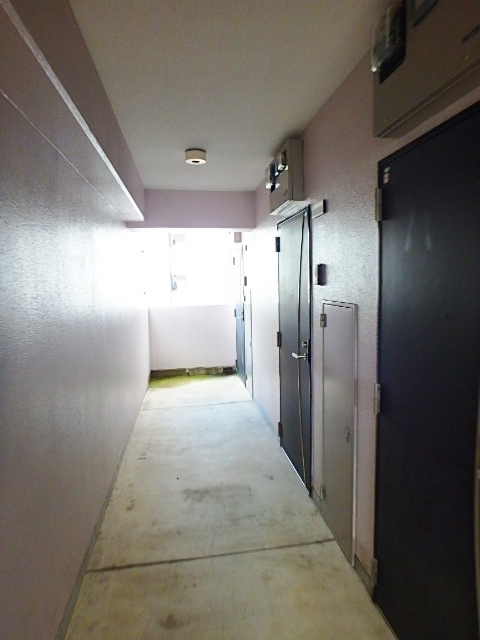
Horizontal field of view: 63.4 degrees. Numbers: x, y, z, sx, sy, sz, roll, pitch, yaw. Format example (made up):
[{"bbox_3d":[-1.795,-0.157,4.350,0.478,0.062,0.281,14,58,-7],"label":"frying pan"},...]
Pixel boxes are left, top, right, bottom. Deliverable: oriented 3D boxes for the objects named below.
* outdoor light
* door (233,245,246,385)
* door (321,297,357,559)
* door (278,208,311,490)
[{"bbox_3d":[-0.331,-1.228,2.919,0.158,0.075,0.158,-2,6,-8],"label":"outdoor light"},{"bbox_3d":[-0.002,-0.073,5.806,0.055,1.958,0.855,-2,6,-8],"label":"door"},{"bbox_3d":[0.550,0.582,2.192,0.050,1.350,0.458,-2,6,-8],"label":"door"},{"bbox_3d":[0.416,0.196,3.026,0.055,1.958,0.818,-2,6,-8],"label":"door"}]

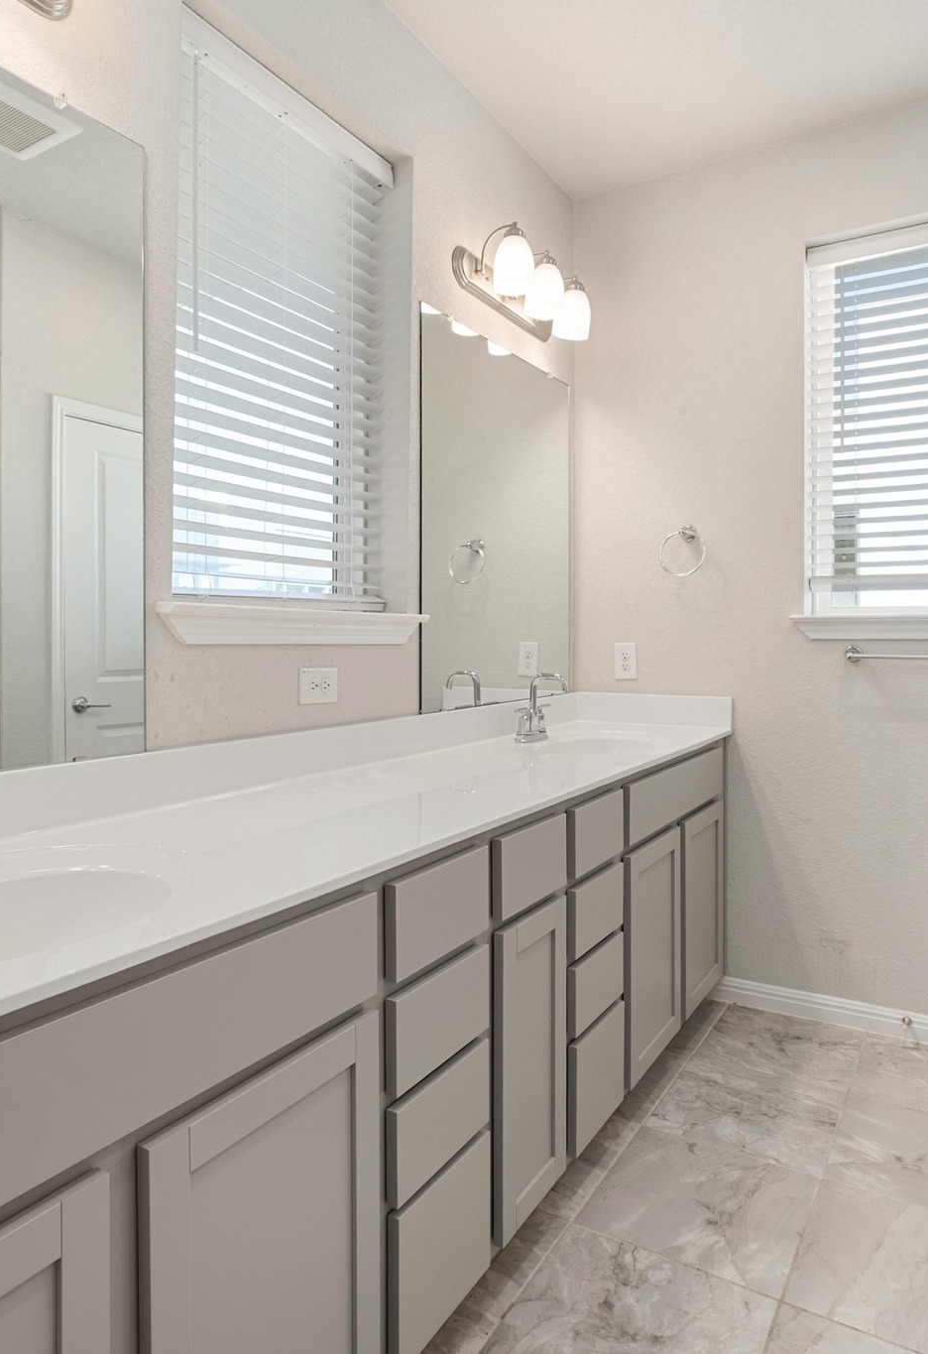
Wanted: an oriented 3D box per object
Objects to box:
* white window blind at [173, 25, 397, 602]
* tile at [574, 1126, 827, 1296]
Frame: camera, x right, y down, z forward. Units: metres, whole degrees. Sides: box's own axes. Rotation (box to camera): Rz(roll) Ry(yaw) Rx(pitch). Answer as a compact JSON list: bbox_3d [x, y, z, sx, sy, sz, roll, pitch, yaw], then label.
[{"bbox_3d":[-0.402,-0.728,1.875,0.090,1.140,0.740,1,3,31],"label":"white window blind"},{"bbox_3d":[0.506,1.107,1.792,0.403,0.010,0.403,1,2,31],"label":"tile"}]

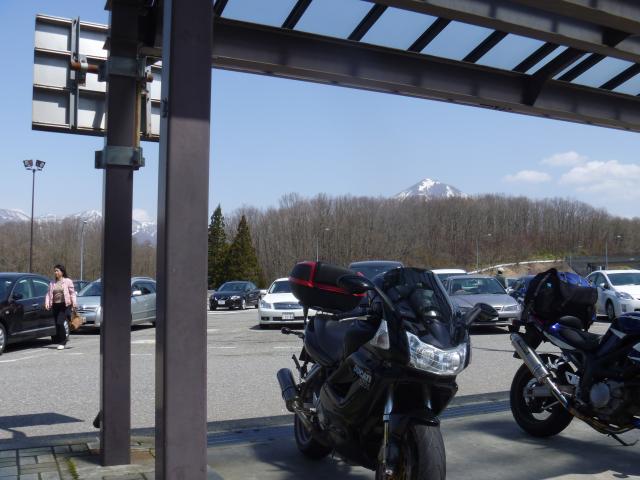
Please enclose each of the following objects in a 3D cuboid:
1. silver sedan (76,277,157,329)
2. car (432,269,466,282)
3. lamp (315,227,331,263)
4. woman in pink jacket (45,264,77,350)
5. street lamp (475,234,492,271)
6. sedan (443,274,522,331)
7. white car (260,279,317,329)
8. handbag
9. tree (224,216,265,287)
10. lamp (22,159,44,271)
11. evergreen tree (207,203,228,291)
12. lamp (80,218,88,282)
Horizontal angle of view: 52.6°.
[{"bbox_3d":[-5.900,1.816,18.924,1.740,1.500,4.500,-1,-4,9],"label":"silver sedan"},{"bbox_3d":[5.037,2.031,24.922,1.700,1.820,4.400,0,-4,2],"label":"car"},{"bbox_3d":[0.494,2.916,104.540,2.100,10.000,0.350,-2,-4,30],"label":"lamp"},{"bbox_3d":[-5.003,1.304,12.500,0.540,1.640,0.380,-1,-4,17],"label":"woman in pink jacket"},{"bbox_3d":[29.520,3.677,116.697,2.200,10.000,0.350,-1,-4,17],"label":"street lamp"},{"bbox_3d":[4.420,1.818,18.723,1.710,1.470,4.500,0,-4,2],"label":"sedan"},{"bbox_3d":[-0.800,1.931,20.770,1.800,1.490,4.800,0,-4,2],"label":"white car"},{"bbox_3d":[-4.685,1.530,12.450,0.160,0.410,0.280,-3,-4,37],"label":"handbag"},{"bbox_3d":[-9.638,1.759,82.050,5.000,9.600,5.000,0,-4,0],"label":"tree"},{"bbox_3d":[-20.512,-0.789,46.139,1.500,10.100,0.600,1,-4,-21],"label":"lamp"},{"bbox_3d":[-12.809,1.160,82.088,3.600,10.800,3.600,0,-4,0],"label":"evergreen tree"},{"bbox_3d":[-34.188,2.207,93.221,0.350,10.000,2.100,2,-4,-30],"label":"lamp"}]

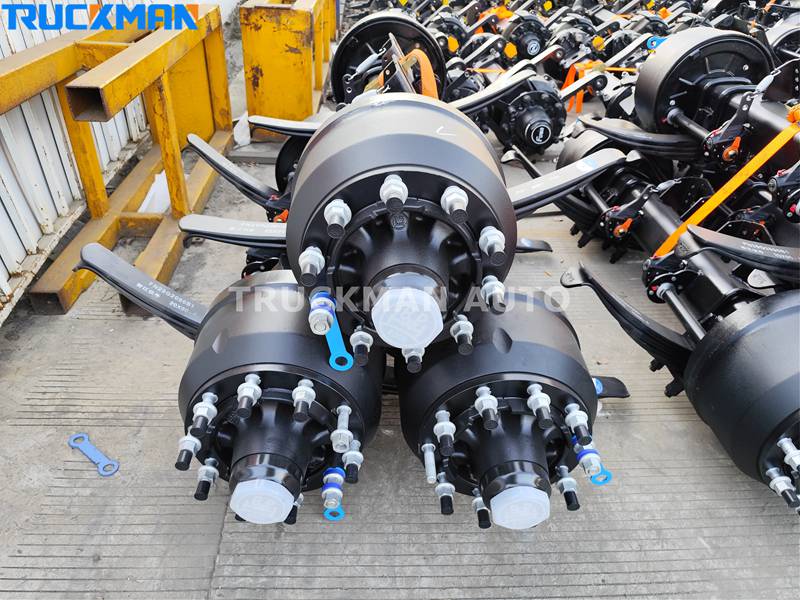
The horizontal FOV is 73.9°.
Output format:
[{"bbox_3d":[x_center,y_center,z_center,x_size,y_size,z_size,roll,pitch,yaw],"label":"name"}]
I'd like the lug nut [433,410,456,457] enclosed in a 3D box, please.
[{"bbox_3d":[0.091,0.268,1.075,0.045,0.045,0.095,3,33,-3],"label":"lug nut"}]

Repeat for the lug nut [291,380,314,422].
[{"bbox_3d":[-0.185,0.194,1.023,0.046,0.046,0.087,3,33,-4],"label":"lug nut"}]

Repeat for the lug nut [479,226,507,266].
[{"bbox_3d":[0.162,-0.092,0.912,0.046,0.046,0.086,3,34,-4],"label":"lug nut"}]

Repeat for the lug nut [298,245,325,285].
[{"bbox_3d":[-0.154,-0.058,0.924,0.046,0.046,0.086,3,34,-4],"label":"lug nut"}]

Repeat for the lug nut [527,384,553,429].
[{"bbox_3d":[0.274,0.206,1.036,0.046,0.046,0.090,3,33,-4],"label":"lug nut"}]

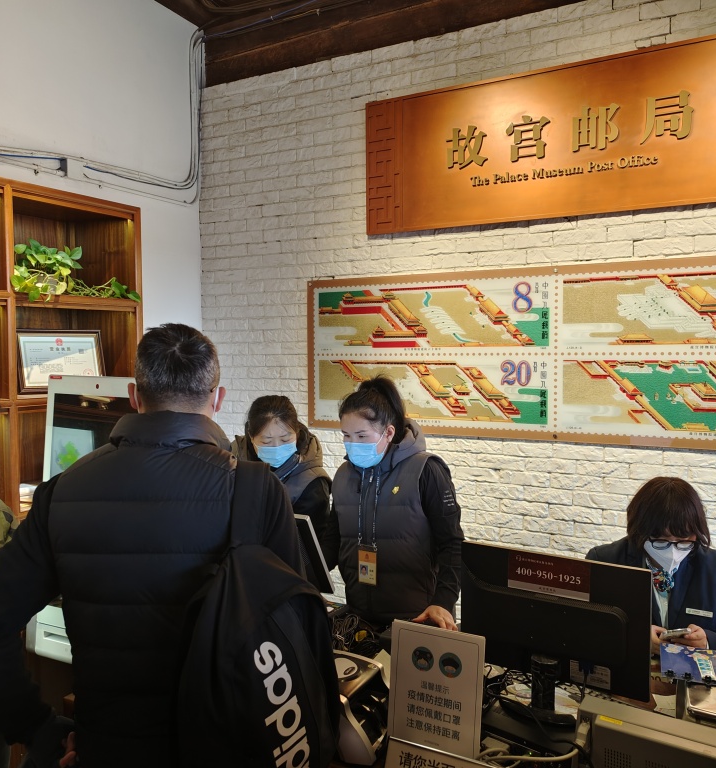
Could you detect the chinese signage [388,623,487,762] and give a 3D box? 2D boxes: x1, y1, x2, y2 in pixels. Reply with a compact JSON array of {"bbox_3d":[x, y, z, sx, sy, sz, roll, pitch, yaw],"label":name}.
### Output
[{"bbox_3d":[0.163,0.670,1.458,0.210,0.295,0.035,1,-3,24],"label":"chinese signage"}]

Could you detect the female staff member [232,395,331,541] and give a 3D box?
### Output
[{"bbox_3d":[-0.263,0.798,2.380,0.460,1.520,0.340,0,3,10],"label":"female staff member"}]

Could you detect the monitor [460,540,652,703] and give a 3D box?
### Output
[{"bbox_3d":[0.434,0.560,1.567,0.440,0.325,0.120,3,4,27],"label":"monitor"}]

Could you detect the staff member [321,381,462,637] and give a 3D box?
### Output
[{"bbox_3d":[0.104,0.773,2.123,0.470,1.590,0.350,1,3,29],"label":"staff member"}]

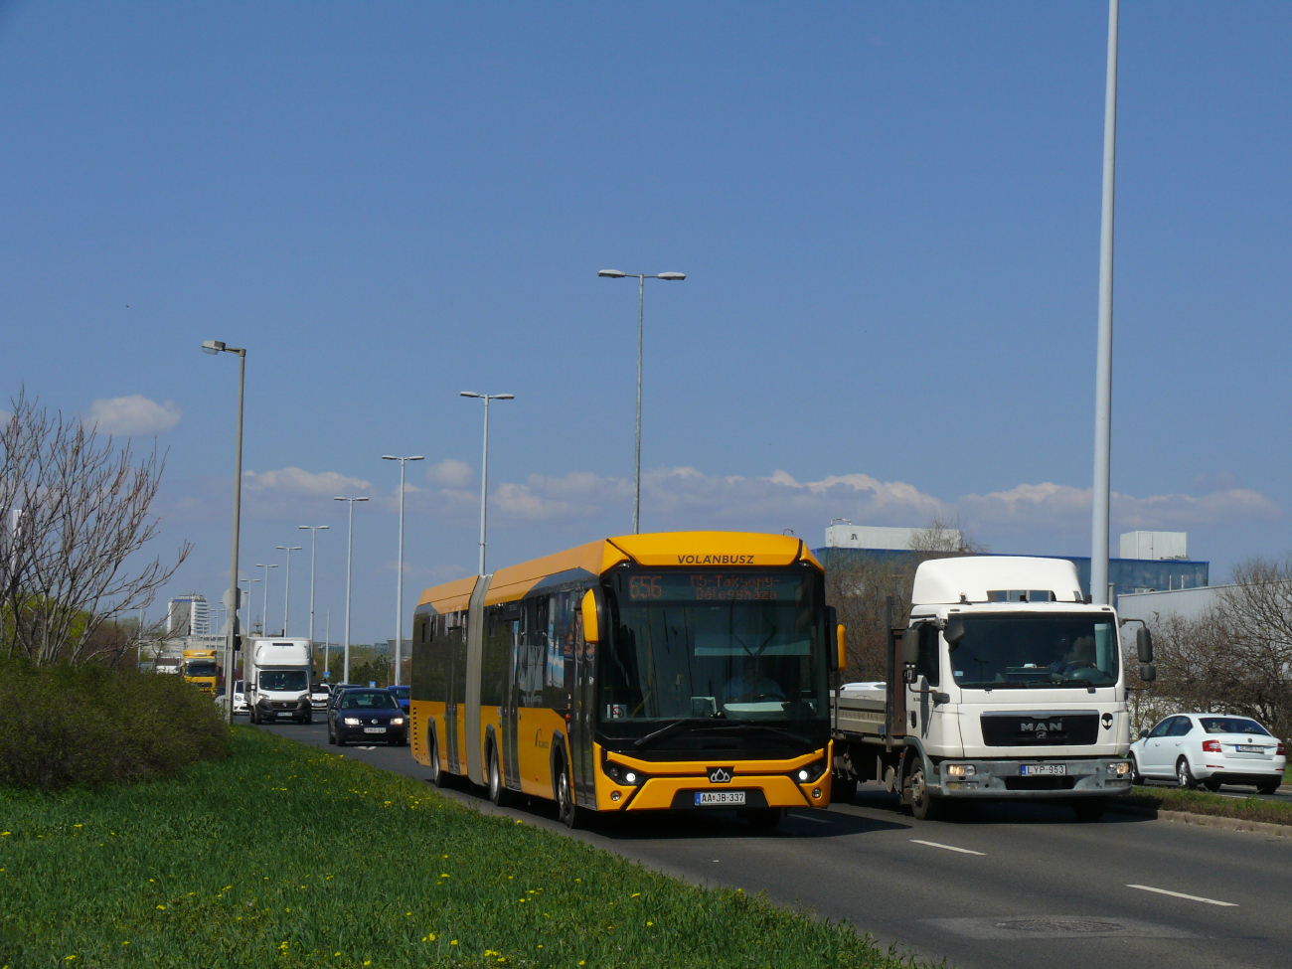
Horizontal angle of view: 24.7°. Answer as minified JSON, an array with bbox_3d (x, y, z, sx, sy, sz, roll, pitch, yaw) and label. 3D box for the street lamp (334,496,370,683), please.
[{"bbox_3d":[-16.690,6.680,165.575,1.940,11.950,0.320,2,-4,-10],"label":"street lamp"}]

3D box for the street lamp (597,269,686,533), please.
[{"bbox_3d":[-0.270,0.501,77.068,2.280,12.100,0.300,2,-4,-10],"label":"street lamp"}]

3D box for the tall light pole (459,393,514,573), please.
[{"bbox_3d":[-6.092,2.678,109.681,2.050,12.100,0.300,2,-4,-10],"label":"tall light pole"}]

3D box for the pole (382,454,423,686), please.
[{"bbox_3d":[-13.516,5.399,161.497,2.330,14.000,0.320,2,-4,-10],"label":"pole"}]

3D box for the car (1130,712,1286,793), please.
[{"bbox_3d":[10.930,5.240,57.500,1.814,1.460,4.670,3,-4,-11],"label":"car"}]

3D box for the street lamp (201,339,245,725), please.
[{"bbox_3d":[-13.305,1.520,91.569,1.380,12.000,0.350,2,-4,-10],"label":"street lamp"}]

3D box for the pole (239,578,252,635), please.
[{"bbox_3d":[-45.769,17.979,339.497,2.330,14.000,0.320,2,-4,-10],"label":"pole"}]

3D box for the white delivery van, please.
[{"bbox_3d":[-13.300,7.140,106.800,2.170,3.040,6.600,2,-4,-10],"label":"white delivery van"}]

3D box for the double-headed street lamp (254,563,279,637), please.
[{"bbox_3d":[-39.172,15.253,303.497,2.330,14.000,0.320,2,-4,-10],"label":"double-headed street lamp"}]

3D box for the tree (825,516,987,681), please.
[{"bbox_3d":[9.627,5.318,110.269,5.200,8.238,5.000,2,-4,-10],"label":"tree"}]

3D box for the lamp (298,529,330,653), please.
[{"bbox_3d":[-22.151,8.707,195.375,1.940,11.950,0.320,2,-4,-10],"label":"lamp"}]

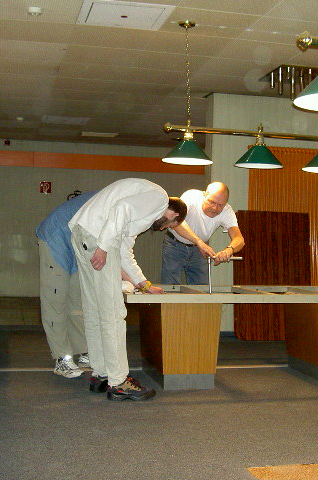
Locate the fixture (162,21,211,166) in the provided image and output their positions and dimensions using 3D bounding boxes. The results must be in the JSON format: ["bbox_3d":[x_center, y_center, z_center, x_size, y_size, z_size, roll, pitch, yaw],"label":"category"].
[{"bbox_3d":[0.217,-1.080,5.283,0.385,1.030,0.385,1,0,0],"label":"fixture"}]

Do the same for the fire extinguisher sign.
[{"bbox_3d":[-1.907,-0.890,12.182,0.195,0.195,0.015,1,0,-13],"label":"fire extinguisher sign"}]

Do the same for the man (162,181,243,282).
[{"bbox_3d":[0.332,0.295,5.723,0.570,1.450,0.800,1,0,-19],"label":"man"}]

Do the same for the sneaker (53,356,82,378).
[{"bbox_3d":[-0.656,0.930,5.331,0.280,0.130,0.110,1,0,44],"label":"sneaker"}]

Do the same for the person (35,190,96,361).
[{"bbox_3d":[-0.520,0.316,5.380,0.760,1.370,0.560,1,-1,13],"label":"person"}]

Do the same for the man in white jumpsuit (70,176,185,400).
[{"bbox_3d":[-0.201,0.308,4.676,0.710,1.390,0.500,1,0,-16],"label":"man in white jumpsuit"}]

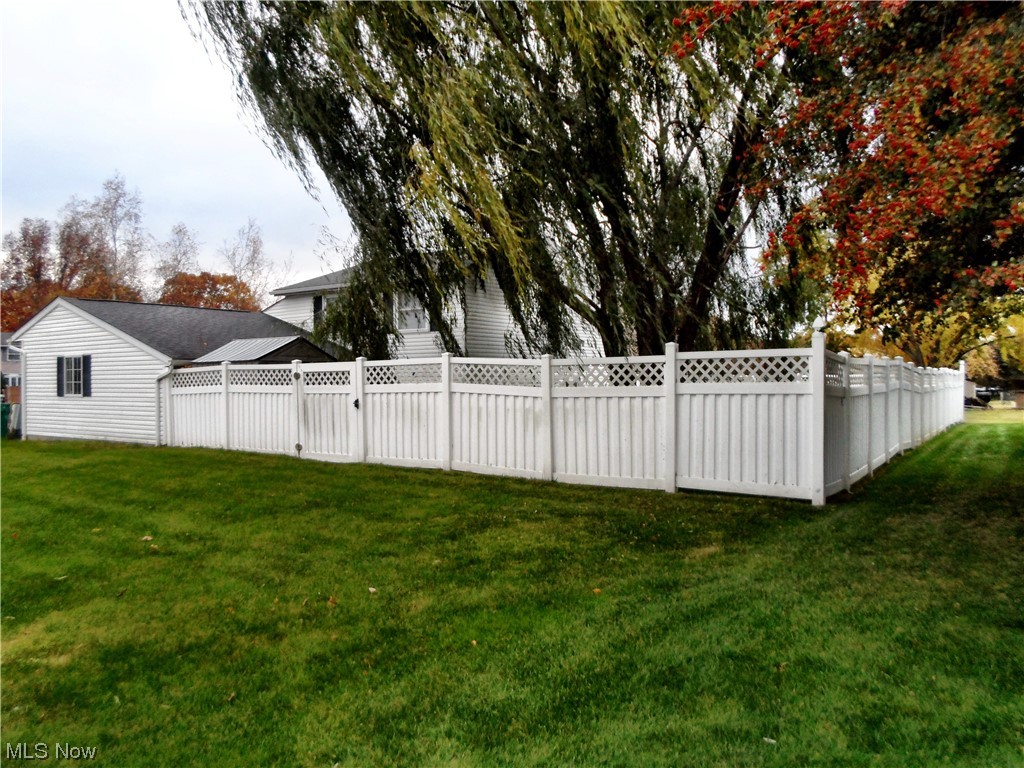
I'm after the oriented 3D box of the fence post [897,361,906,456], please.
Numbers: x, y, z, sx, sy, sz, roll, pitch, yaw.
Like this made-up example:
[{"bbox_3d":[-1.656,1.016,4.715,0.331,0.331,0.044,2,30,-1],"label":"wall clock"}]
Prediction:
[{"bbox_3d":[8.095,0.473,15.400,0.140,2.030,0.140,0,0,35],"label":"fence post"}]

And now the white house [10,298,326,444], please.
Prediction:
[{"bbox_3d":[-9.700,-0.450,22.450,8.600,3.920,6.500,0,0,34],"label":"white house"}]

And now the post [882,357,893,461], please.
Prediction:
[{"bbox_3d":[7.045,0.492,13.900,0.140,2.000,0.140,0,0,35],"label":"post"}]

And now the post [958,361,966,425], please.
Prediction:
[{"bbox_3d":[17.240,0.314,28.300,0.140,2.400,0.140,0,0,35],"label":"post"}]

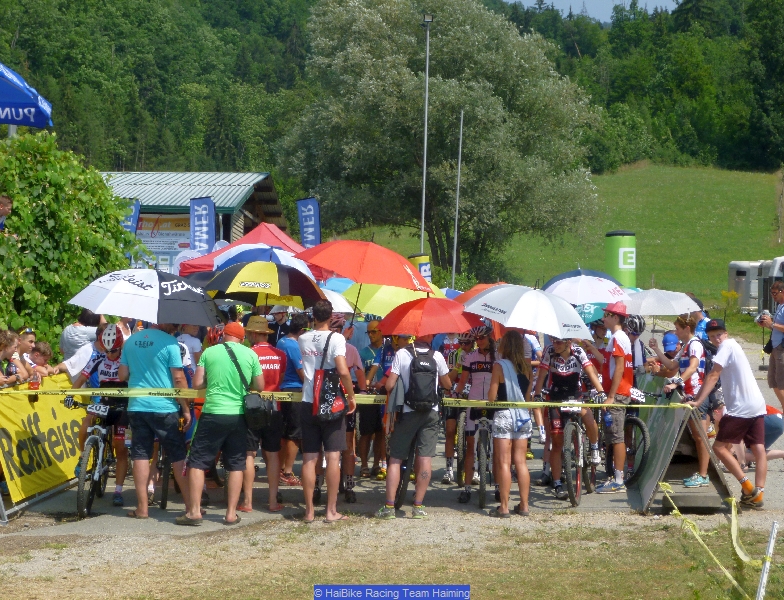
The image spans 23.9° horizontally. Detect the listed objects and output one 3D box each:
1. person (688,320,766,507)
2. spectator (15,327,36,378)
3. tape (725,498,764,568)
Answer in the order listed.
[{"bbox_3d":[3.099,1.087,17.066,0.720,1.700,0.500,2,3,30],"label":"person"},{"bbox_3d":[-3.563,1.065,17.868,0.550,1.600,0.480,1,2,17],"label":"spectator"},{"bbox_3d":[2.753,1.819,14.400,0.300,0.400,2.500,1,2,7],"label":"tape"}]

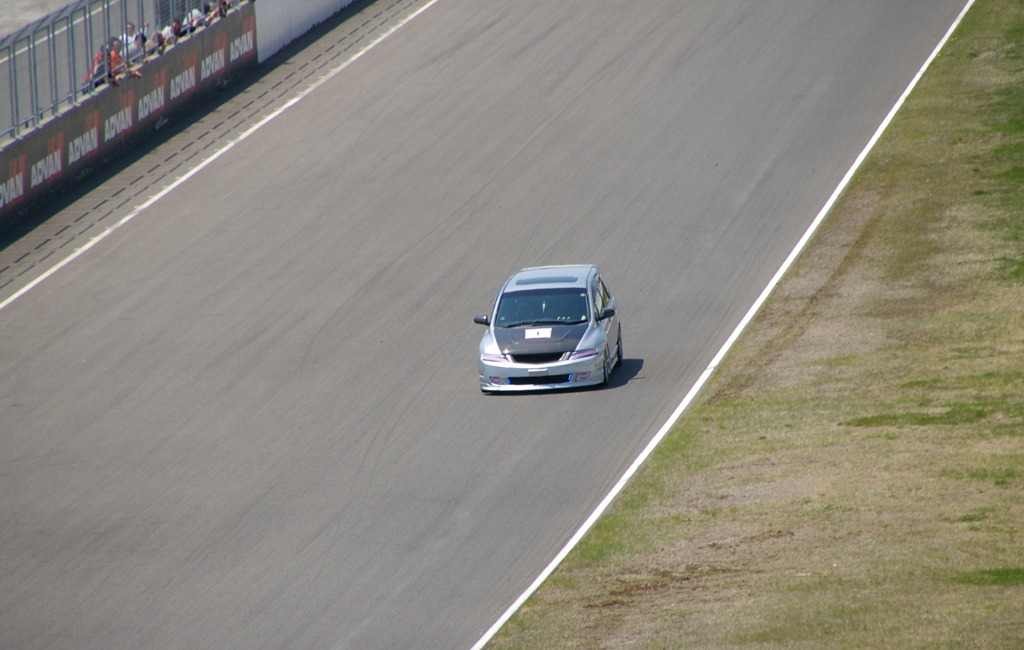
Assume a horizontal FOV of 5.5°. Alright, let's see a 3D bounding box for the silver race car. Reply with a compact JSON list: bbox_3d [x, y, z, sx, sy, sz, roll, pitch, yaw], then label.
[{"bbox_3d":[0.541,0.009,150.785,1.880,1.500,4.770,-2,5,4],"label":"silver race car"}]

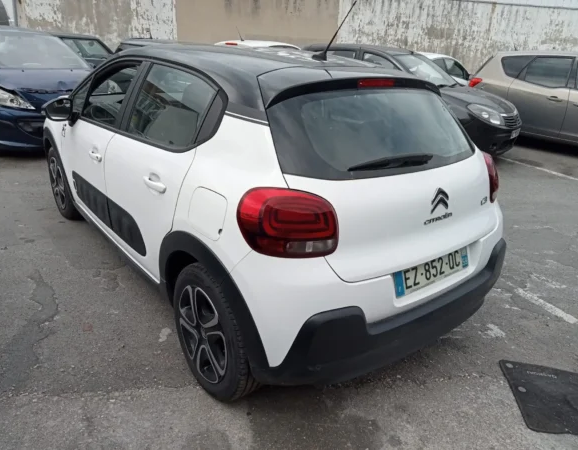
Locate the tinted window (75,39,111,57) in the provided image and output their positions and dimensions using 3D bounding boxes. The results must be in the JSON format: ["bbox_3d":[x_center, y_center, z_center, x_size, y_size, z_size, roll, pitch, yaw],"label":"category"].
[{"bbox_3d":[-4.120,-3.564,9.800,0.060,0.440,0.950,3,15,44],"label":"tinted window"}]

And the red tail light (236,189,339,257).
[{"bbox_3d":[0.003,-0.015,1.759,0.295,0.230,0.295,-14,28,-35],"label":"red tail light"}]

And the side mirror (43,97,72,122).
[{"bbox_3d":[-1.527,-0.759,3.199,0.220,0.160,0.140,-14,28,-35],"label":"side mirror"}]

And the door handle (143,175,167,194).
[{"bbox_3d":[-0.619,-0.185,2.249,0.055,0.046,0.225,-13,27,-36],"label":"door handle"}]

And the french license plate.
[{"bbox_3d":[0.635,0.197,2.123,0.520,0.110,0.020,-14,16,-35],"label":"french license plate"}]

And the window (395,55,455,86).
[{"bbox_3d":[1.919,-2.204,6.925,0.600,0.450,1.320,19,27,35],"label":"window"}]

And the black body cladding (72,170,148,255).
[{"bbox_3d":[-1.119,-0.113,2.942,0.050,0.200,1.270,-13,27,-36],"label":"black body cladding"}]

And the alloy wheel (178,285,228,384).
[{"bbox_3d":[-0.338,0.471,2.216,0.160,0.440,0.440,-13,27,-36],"label":"alloy wheel"}]

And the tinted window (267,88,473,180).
[{"bbox_3d":[0.460,-0.408,2.181,1.270,0.435,0.120,-13,-17,-36],"label":"tinted window"}]

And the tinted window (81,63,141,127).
[{"bbox_3d":[-1.111,-0.818,2.970,0.100,0.410,0.750,-1,20,-40],"label":"tinted window"}]

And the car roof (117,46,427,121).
[{"bbox_3d":[-0.087,-0.855,2.761,1.240,0.220,1.740,-14,28,-35],"label":"car roof"}]

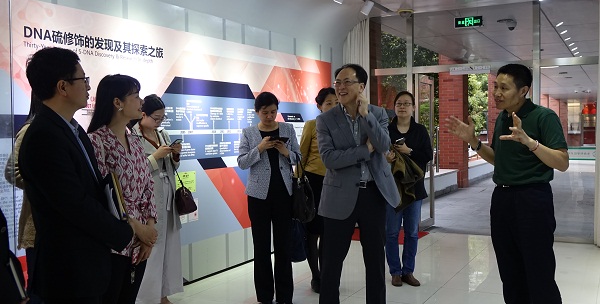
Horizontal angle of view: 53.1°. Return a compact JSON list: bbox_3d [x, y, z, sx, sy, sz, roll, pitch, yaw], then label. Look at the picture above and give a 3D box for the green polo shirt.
[{"bbox_3d":[1.310,-0.055,3.470,0.300,0.535,0.470,-2,2,-23],"label":"green polo shirt"}]

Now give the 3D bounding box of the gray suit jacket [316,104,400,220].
[{"bbox_3d":[0.378,0.068,3.880,0.540,0.740,0.380,-1,2,-7],"label":"gray suit jacket"}]

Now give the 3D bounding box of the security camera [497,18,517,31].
[{"bbox_3d":[2.874,-1.774,8.350,0.250,0.165,0.190,0,2,28],"label":"security camera"}]

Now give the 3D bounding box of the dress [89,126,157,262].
[{"bbox_3d":[-0.893,0.210,2.970,0.280,0.640,0.410,1,3,33],"label":"dress"}]

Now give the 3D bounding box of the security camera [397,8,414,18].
[{"bbox_3d":[1.350,-1.773,7.680,0.210,0.115,0.210,1,3,28],"label":"security camera"}]

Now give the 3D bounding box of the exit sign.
[{"bbox_3d":[2.126,-1.634,7.570,0.340,0.135,0.030,1,3,28],"label":"exit sign"}]

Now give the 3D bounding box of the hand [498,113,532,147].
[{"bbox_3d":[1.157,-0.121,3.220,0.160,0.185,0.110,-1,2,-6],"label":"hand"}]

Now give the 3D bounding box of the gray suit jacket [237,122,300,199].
[{"bbox_3d":[-0.245,0.066,4.670,0.500,0.580,0.360,-1,2,-10],"label":"gray suit jacket"}]

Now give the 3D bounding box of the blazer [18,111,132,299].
[{"bbox_3d":[-0.905,0.200,2.440,0.440,0.740,0.490,0,2,3],"label":"blazer"}]

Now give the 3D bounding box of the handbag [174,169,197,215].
[{"bbox_3d":[-0.889,0.311,4.660,0.180,0.350,0.130,-2,2,-21],"label":"handbag"}]

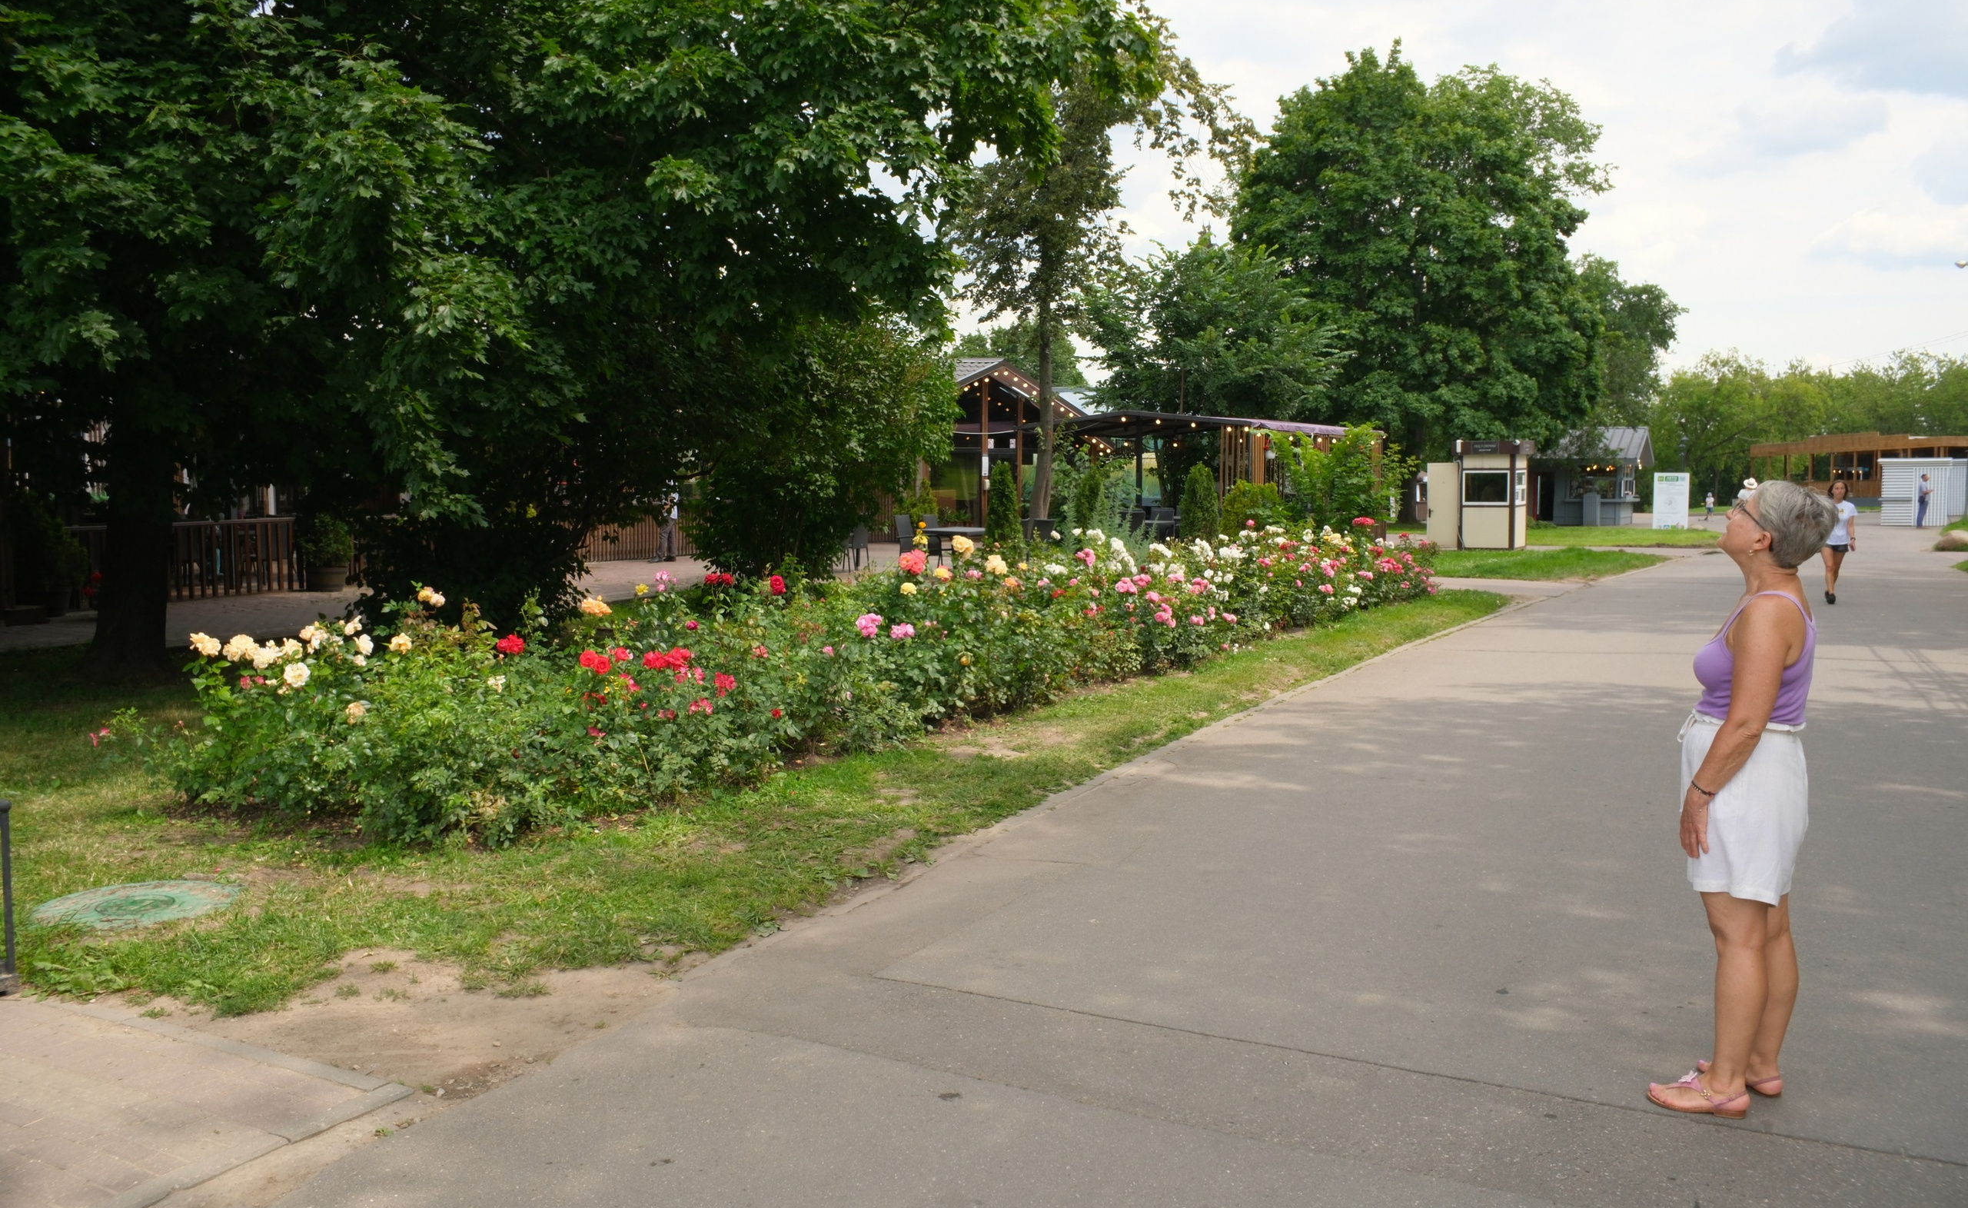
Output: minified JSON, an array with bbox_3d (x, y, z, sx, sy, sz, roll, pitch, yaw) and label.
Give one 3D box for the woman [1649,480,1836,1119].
[{"bbox_3d":[1.971,0.492,3.788,0.400,1.610,0.440,2,5,29],"label":"woman"}]

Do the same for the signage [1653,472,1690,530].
[{"bbox_3d":[21.710,-3.219,46.600,1.150,1.800,0.120,2,5,28],"label":"signage"}]

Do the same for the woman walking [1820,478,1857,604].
[{"bbox_3d":[11.131,-0.816,19.200,0.480,1.610,0.360,2,5,28],"label":"woman walking"}]

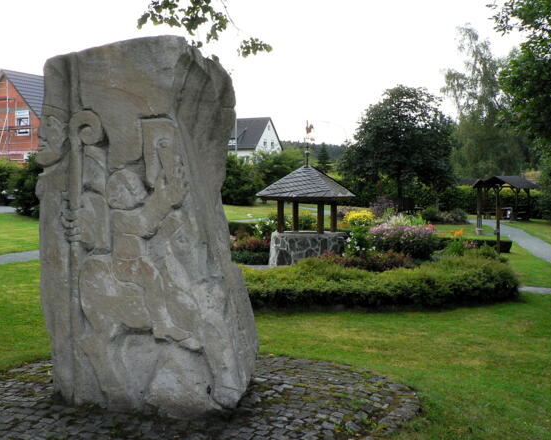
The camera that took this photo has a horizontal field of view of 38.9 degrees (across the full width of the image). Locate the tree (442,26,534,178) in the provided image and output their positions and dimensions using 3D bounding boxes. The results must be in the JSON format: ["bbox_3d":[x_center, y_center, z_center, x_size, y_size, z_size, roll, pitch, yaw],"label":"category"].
[{"bbox_3d":[19.118,-9.020,70.000,8.200,16.500,8.000,0,2,0],"label":"tree"}]

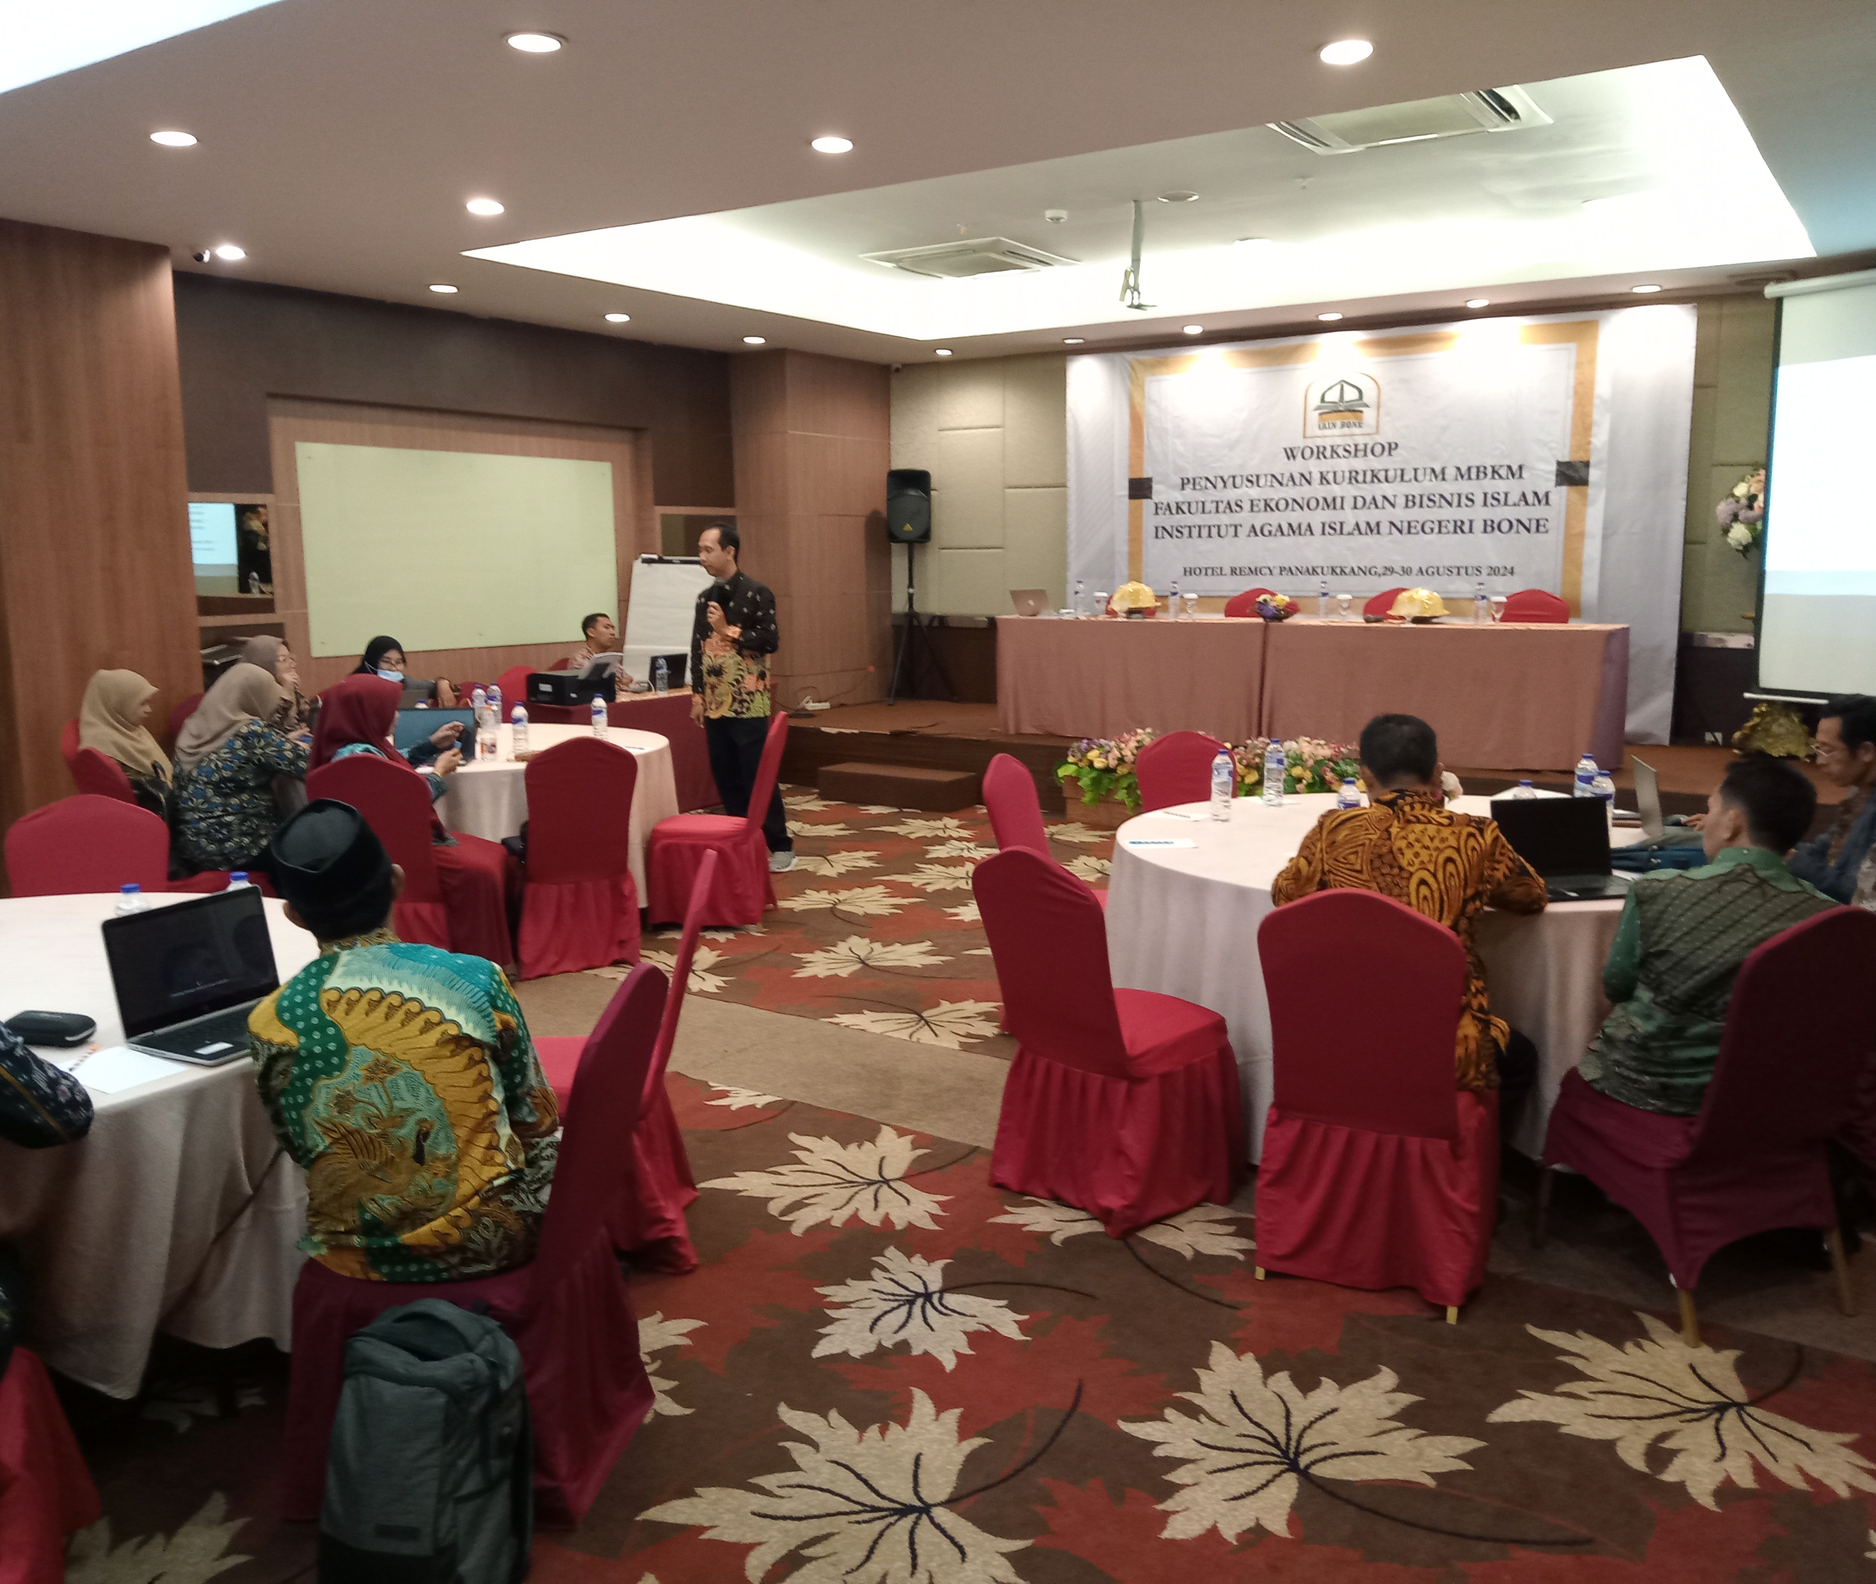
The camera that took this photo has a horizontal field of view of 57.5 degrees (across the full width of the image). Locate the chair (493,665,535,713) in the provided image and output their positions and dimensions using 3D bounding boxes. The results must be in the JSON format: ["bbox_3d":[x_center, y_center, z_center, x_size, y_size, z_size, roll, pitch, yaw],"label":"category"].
[{"bbox_3d":[-2.269,-0.297,10.204,0.591,0.896,0.448,5,10,34],"label":"chair"}]

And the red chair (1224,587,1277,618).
[{"bbox_3d":[1.868,-0.809,10.545,0.460,0.920,0.580,5,10,33],"label":"red chair"}]

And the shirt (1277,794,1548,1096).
[{"bbox_3d":[1.014,0.275,3.737,0.560,0.580,0.430,3,9,25],"label":"shirt"}]

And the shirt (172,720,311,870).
[{"bbox_3d":[-2.564,-0.006,6.301,0.480,0.540,0.400,4,10,33],"label":"shirt"}]

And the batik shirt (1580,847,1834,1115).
[{"bbox_3d":[1.535,0.362,3.468,0.480,0.530,0.360,-3,8,-13],"label":"batik shirt"}]

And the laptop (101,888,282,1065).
[{"bbox_3d":[-1.182,0.306,2.887,0.265,0.218,0.328,4,9,32],"label":"laptop"}]

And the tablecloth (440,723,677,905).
[{"bbox_3d":[-2.038,0.188,7.264,1.850,0.750,1.850,-5,9,-30],"label":"tablecloth"}]

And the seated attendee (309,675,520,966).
[{"bbox_3d":[-1.908,0.144,6.390,0.520,1.170,0.720,4,9,27],"label":"seated attendee"}]

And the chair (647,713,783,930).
[{"bbox_3d":[-0.925,0.094,7.386,0.591,0.896,0.448,0,8,3],"label":"chair"}]

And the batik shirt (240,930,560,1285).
[{"bbox_3d":[-0.854,0.460,2.760,0.480,0.540,0.380,-5,9,-30],"label":"batik shirt"}]

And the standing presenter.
[{"bbox_3d":[-0.982,-0.475,8.593,0.480,1.730,0.360,6,10,37],"label":"standing presenter"}]

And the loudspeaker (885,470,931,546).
[{"bbox_3d":[-0.218,-2.155,12.900,0.350,0.560,0.290,0,8,7],"label":"loudspeaker"}]

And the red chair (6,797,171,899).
[{"bbox_3d":[-2.437,0.488,4.954,0.460,0.920,0.580,-4,9,-21],"label":"red chair"}]

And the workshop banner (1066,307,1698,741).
[{"bbox_3d":[2.572,-1.632,10.843,4.029,2.472,0.039,5,10,34],"label":"workshop banner"}]

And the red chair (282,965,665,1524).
[{"bbox_3d":[-0.770,0.732,2.956,0.591,0.896,0.448,1,8,9],"label":"red chair"}]

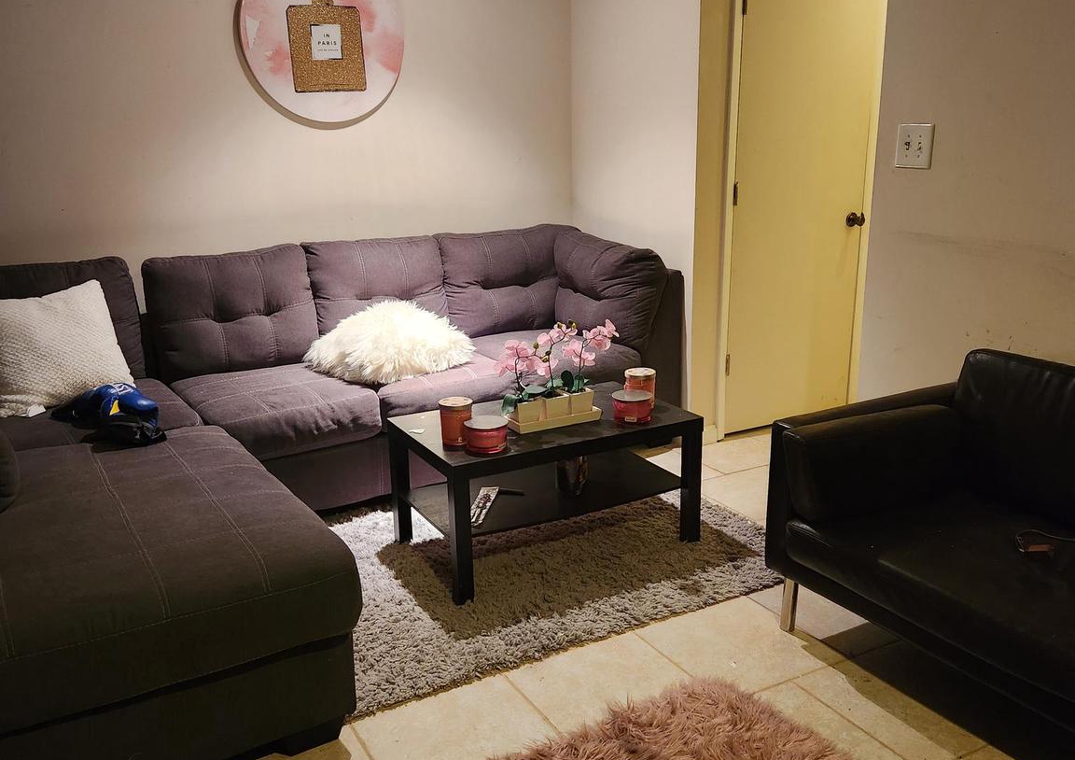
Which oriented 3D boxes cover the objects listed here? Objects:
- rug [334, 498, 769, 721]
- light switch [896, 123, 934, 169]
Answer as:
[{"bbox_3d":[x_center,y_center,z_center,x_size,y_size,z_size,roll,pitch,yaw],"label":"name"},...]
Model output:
[{"bbox_3d":[-0.283,0.555,3.254,2.000,0.033,1.520,-9,18,-28],"label":"rug"},{"bbox_3d":[1.152,-0.715,2.924,0.014,0.128,0.128,-9,18,-28],"label":"light switch"}]

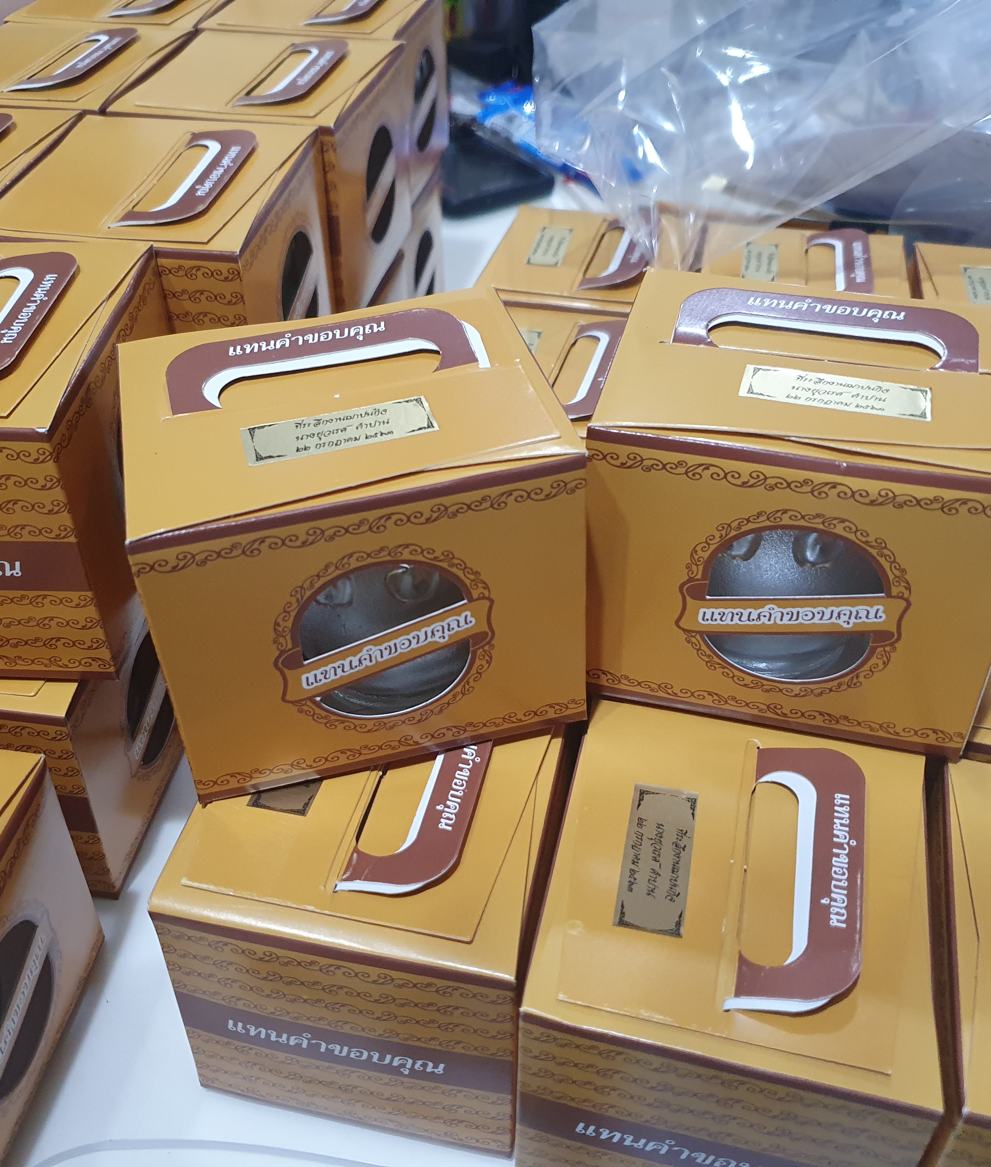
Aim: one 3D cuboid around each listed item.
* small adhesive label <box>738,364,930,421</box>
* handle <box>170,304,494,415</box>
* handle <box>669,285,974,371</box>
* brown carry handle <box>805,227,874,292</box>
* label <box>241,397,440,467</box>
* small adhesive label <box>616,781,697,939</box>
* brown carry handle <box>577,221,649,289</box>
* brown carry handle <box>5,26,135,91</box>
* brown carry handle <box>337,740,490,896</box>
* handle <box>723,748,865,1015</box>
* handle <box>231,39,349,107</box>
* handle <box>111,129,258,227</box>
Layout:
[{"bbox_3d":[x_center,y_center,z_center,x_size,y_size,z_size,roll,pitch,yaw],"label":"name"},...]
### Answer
[{"bbox_3d":[0.097,-0.055,0.332,0.052,0.002,0.019,9,40,12],"label":"small adhesive label"},{"bbox_3d":[-0.051,-0.068,0.348,0.093,0.004,0.032,-11,52,-10],"label":"handle"},{"bbox_3d":[0.093,-0.072,0.329,0.084,0.005,0.030,9,47,12],"label":"handle"},{"bbox_3d":[0.164,-0.151,0.558,0.030,0.005,0.084,-9,37,21],"label":"brown carry handle"},{"bbox_3d":[-0.043,-0.043,0.323,0.052,0.002,0.020,-11,41,-10],"label":"label"},{"bbox_3d":[0.043,0.072,0.307,0.018,0.002,0.047,9,42,8],"label":"small adhesive label"},{"bbox_3d":[0.064,-0.169,0.585,0.030,0.005,0.084,-6,36,21],"label":"brown carry handle"},{"bbox_3d":[-0.187,-0.236,0.525,0.030,0.005,0.084,0,40,13],"label":"brown carry handle"},{"bbox_3d":[-0.019,0.058,0.354,0.032,0.004,0.092,0,39,16],"label":"brown carry handle"},{"bbox_3d":[0.085,0.080,0.326,0.032,0.004,0.092,1,39,16],"label":"handle"},{"bbox_3d":[-0.092,-0.237,0.542,0.032,0.004,0.091,2,41,12],"label":"handle"},{"bbox_3d":[-0.110,-0.149,0.424,0.030,0.005,0.084,-1,41,10],"label":"handle"}]

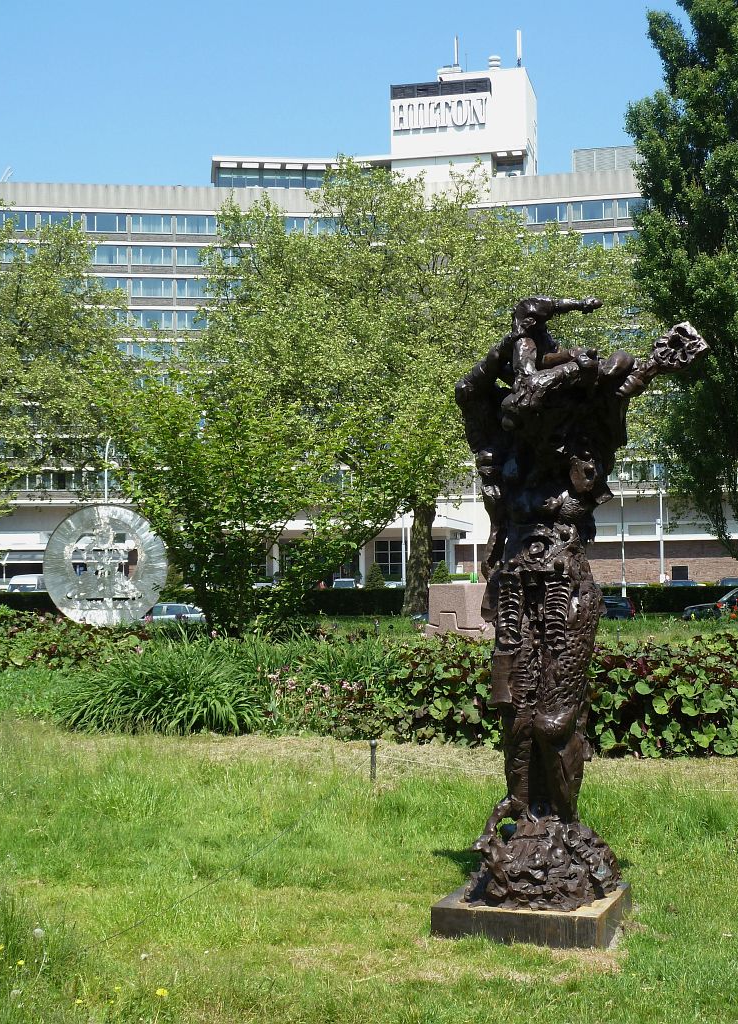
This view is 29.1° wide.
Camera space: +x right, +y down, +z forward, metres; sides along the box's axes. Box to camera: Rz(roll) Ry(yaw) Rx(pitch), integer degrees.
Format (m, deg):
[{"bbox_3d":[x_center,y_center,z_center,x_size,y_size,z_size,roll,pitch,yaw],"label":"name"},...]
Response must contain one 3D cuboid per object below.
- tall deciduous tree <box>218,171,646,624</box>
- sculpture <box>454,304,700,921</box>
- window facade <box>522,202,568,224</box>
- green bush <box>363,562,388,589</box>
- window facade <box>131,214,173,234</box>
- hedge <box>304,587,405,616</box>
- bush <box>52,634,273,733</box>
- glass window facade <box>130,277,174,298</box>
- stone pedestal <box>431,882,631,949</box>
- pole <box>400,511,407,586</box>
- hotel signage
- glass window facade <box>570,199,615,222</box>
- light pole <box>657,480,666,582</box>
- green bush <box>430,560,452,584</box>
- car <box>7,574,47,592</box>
[{"bbox_3d":[2.313,-4.964,58.316,17.900,19.000,16.000,-1,-3,0],"label":"tall deciduous tree"},{"bbox_3d":[1.076,0.397,6.988,1.120,2.900,0.750,-2,-3,17],"label":"sculpture"},{"bbox_3d":[15.273,-25.839,123.218,3.980,1.800,0.200,-1,-3,11],"label":"window facade"},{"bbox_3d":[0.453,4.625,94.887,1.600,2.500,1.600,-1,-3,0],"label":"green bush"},{"bbox_3d":[-19.496,-25.770,127.449,3.780,1.800,0.200,0,-3,-8],"label":"window facade"},{"bbox_3d":[-0.561,4.100,64.372,4.950,1.350,1.000,-1,-3,0],"label":"hedge"},{"bbox_3d":[-2.399,1.987,16.528,2.300,1.000,1.700,-1,-3,0],"label":"bush"},{"bbox_3d":[-19.452,-20.084,127.166,3.780,1.850,0.200,0,-3,-8],"label":"glass window facade"},{"bbox_3d":[0.788,1.893,6.755,0.770,0.133,0.730,-2,-3,21],"label":"stone pedestal"},{"bbox_3d":[2.000,2.178,82.004,0.300,6.850,0.300,-1,-3,0],"label":"pole"},{"bbox_3d":[6.524,-36.450,130.463,8.600,2.300,0.400,-1,-3,11],"label":"hotel signage"},{"bbox_3d":[19.311,-25.928,122.411,3.960,1.800,0.200,-1,-3,11],"label":"glass window facade"},{"bbox_3d":[16.945,1.854,82.011,0.300,7.130,0.300,-1,-3,0],"label":"light pole"},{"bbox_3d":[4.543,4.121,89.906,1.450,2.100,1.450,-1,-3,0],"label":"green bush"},{"bbox_3d":[-21.664,5.240,92.470,2.000,2.350,5.300,-1,-3,3],"label":"car"}]

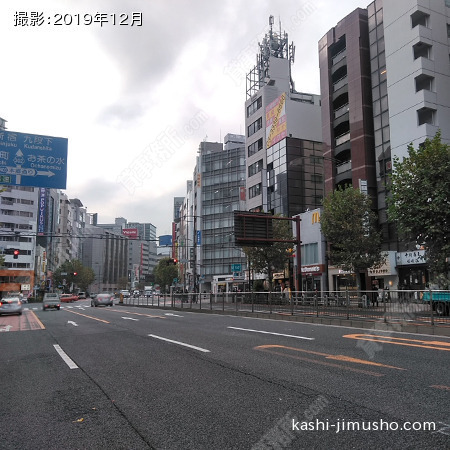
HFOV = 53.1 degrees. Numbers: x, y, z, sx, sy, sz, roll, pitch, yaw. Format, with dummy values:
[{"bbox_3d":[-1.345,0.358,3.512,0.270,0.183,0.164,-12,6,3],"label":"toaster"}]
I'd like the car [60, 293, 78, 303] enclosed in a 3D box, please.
[{"bbox_3d":[-26.553,12.308,75.613,4.500,1.500,1.700,4,-9,-24],"label":"car"}]

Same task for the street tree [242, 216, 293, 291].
[{"bbox_3d":[4.665,3.734,49.739,5.520,9.820,5.520,0,-9,0],"label":"street tree"}]

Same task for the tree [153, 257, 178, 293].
[{"bbox_3d":[-13.231,11.814,101.692,5.870,9.190,5.870,4,-9,-24],"label":"tree"}]

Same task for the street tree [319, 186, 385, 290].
[{"bbox_3d":[10.472,1.695,36.948,5.080,9.940,5.080,4,-9,-24],"label":"street tree"}]

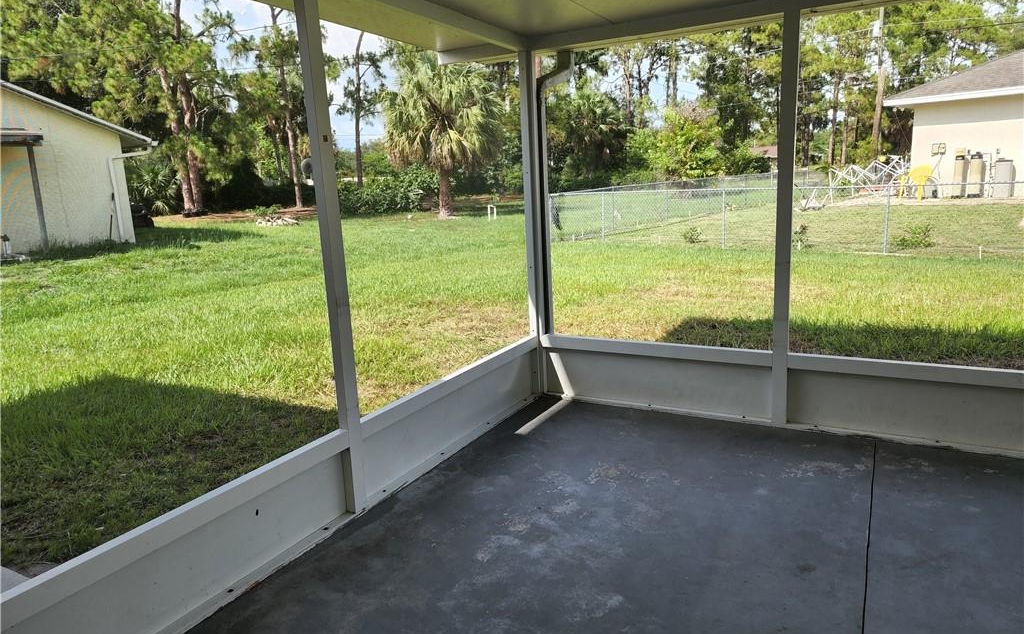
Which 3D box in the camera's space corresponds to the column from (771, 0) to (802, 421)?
[{"bbox_3d":[1.472,-0.481,3.665,0.076,2.220,0.060,4,14,29],"label":"column"}]

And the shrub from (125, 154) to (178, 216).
[{"bbox_3d":[-16.757,-6.068,31.279,2.850,2.853,2.800,-9,13,-27],"label":"shrub"}]

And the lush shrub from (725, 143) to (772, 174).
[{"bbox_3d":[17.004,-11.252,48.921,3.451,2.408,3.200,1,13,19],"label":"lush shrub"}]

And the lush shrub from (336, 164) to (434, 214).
[{"bbox_3d":[-5.573,-5.617,29.973,4.493,2.256,2.600,-5,12,-10],"label":"lush shrub"}]

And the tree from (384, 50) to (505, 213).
[{"bbox_3d":[-2.826,-7.482,27.667,4.733,6.769,4.600,-4,12,-5],"label":"tree"}]

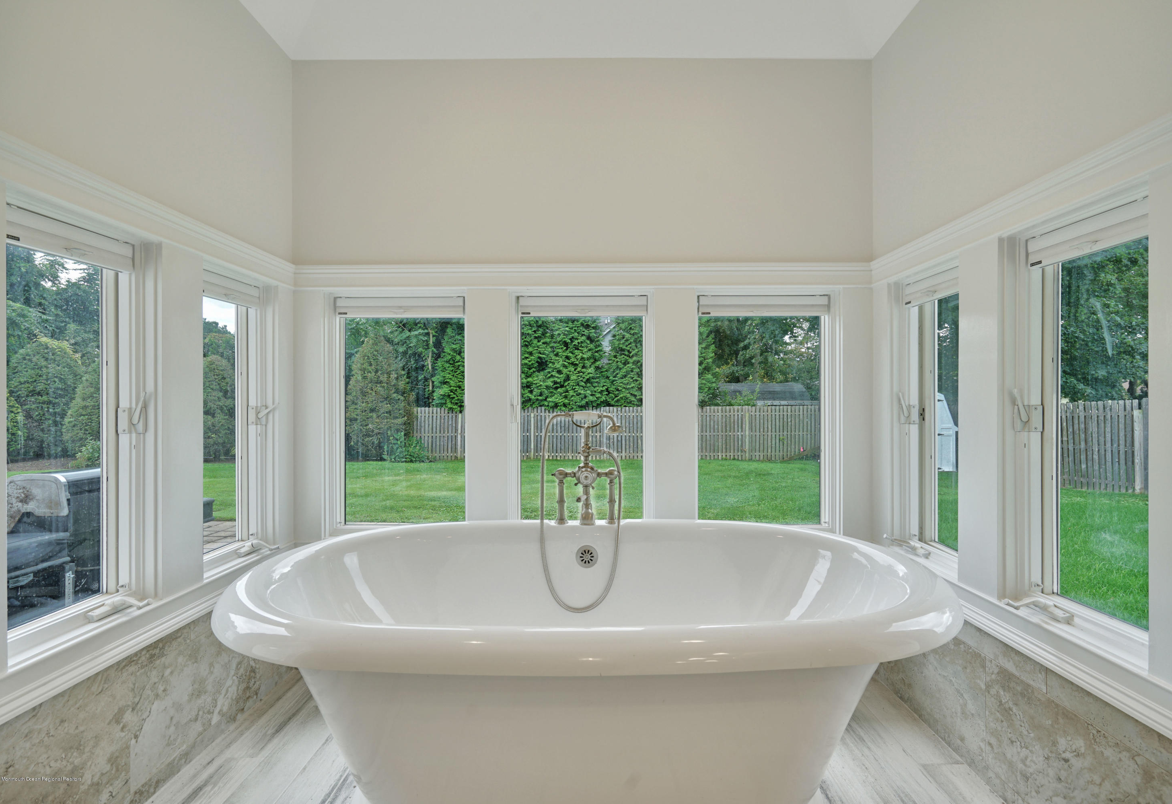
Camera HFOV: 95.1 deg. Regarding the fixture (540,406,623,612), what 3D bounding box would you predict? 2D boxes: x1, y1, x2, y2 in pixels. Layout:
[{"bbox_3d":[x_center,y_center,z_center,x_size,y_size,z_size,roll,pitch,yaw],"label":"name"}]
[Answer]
[{"bbox_3d":[-0.014,0.362,1.800,0.290,0.655,0.220,0,0,0],"label":"fixture"}]

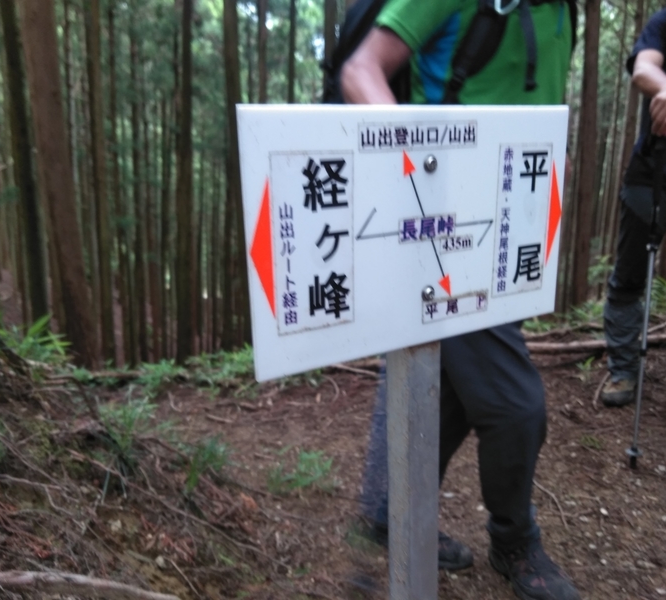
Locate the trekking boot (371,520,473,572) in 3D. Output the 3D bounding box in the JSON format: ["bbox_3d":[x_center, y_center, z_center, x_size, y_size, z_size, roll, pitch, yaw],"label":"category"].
[{"bbox_3d":[0.238,0.610,1.604,0.275,0.120,0.105,4,11,22],"label":"trekking boot"}]

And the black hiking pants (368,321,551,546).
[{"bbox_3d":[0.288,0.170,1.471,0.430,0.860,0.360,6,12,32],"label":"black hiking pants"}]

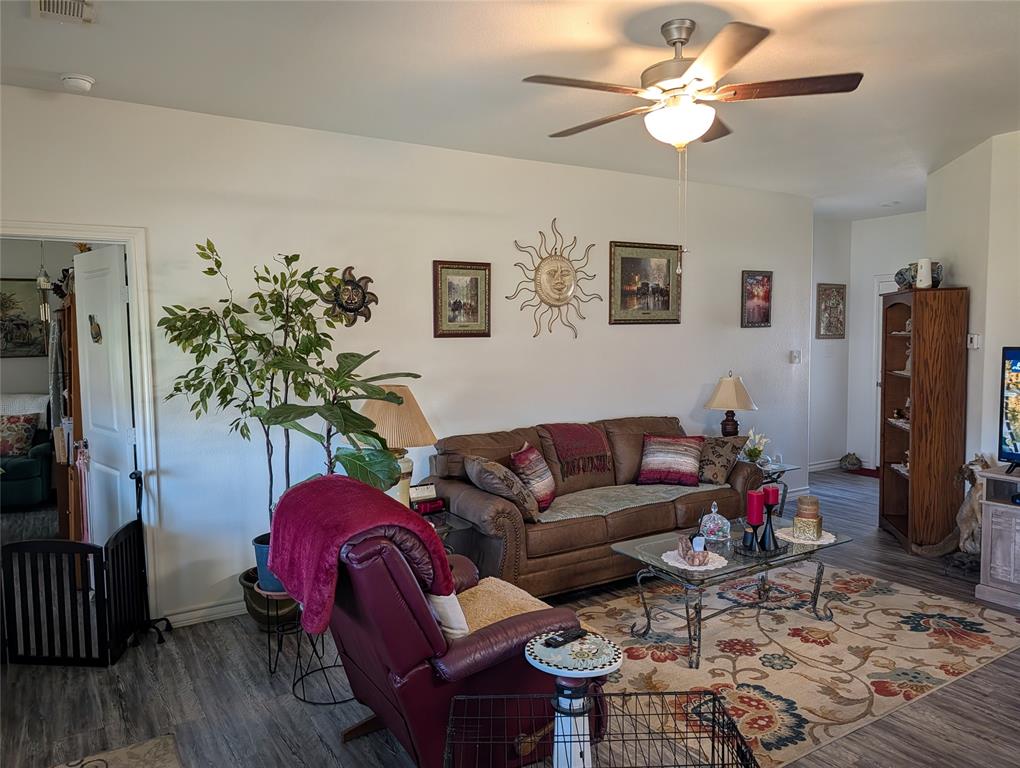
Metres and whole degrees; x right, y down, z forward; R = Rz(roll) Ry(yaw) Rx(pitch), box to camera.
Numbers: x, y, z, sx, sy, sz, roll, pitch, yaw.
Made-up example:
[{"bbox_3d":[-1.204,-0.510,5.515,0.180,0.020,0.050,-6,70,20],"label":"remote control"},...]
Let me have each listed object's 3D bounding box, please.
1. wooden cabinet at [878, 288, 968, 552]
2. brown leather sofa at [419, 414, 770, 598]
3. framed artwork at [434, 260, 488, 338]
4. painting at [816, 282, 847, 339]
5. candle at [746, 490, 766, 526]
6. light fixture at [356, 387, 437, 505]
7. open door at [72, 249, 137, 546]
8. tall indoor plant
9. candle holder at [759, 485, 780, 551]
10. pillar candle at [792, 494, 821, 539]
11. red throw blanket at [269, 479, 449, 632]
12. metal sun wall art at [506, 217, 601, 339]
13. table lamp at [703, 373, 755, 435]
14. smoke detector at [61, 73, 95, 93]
[{"bbox_3d":[2.979,0.247,5.124,0.320,1.800,0.690,0,4,13],"label":"wooden cabinet"},{"bbox_3d":[0.596,0.752,4.668,2.170,0.925,0.930,-3,4,-30],"label":"brown leather sofa"},{"bbox_3d":[-0.304,-0.547,4.612,0.425,0.492,0.030,-3,4,-32],"label":"framed artwork"},{"bbox_3d":[3.537,-0.792,7.753,0.520,0.600,0.030,-3,5,-32],"label":"painting"},{"bbox_3d":[1.235,0.627,3.587,0.080,0.177,0.080,-3,5,-32],"label":"candle"},{"bbox_3d":[-0.653,0.371,3.850,0.480,0.740,0.480,-3,5,-32],"label":"light fixture"},{"bbox_3d":[-2.270,0.280,4.002,0.730,2.030,0.040,3,5,41],"label":"open door"},{"bbox_3d":[-1.107,0.311,3.524,1.100,2.000,0.900,-3,5,-32],"label":"tall indoor plant"},{"bbox_3d":[1.327,0.676,3.603,0.098,0.318,0.098,-3,5,-32],"label":"candle holder"},{"bbox_3d":[1.583,0.706,3.751,0.120,0.213,0.120,1,4,27],"label":"pillar candle"},{"bbox_3d":[-0.520,0.561,2.406,0.510,0.460,0.620,-3,5,-32],"label":"red throw blanket"},{"bbox_3d":[0.335,-0.737,4.987,0.820,0.830,0.050,-3,4,-32],"label":"metal sun wall art"},{"bbox_3d":[1.706,0.254,5.465,0.380,0.700,0.380,-3,4,-32],"label":"table lamp"},{"bbox_3d":[-1.964,-1.369,3.225,0.135,0.050,0.135,-3,4,-32],"label":"smoke detector"}]

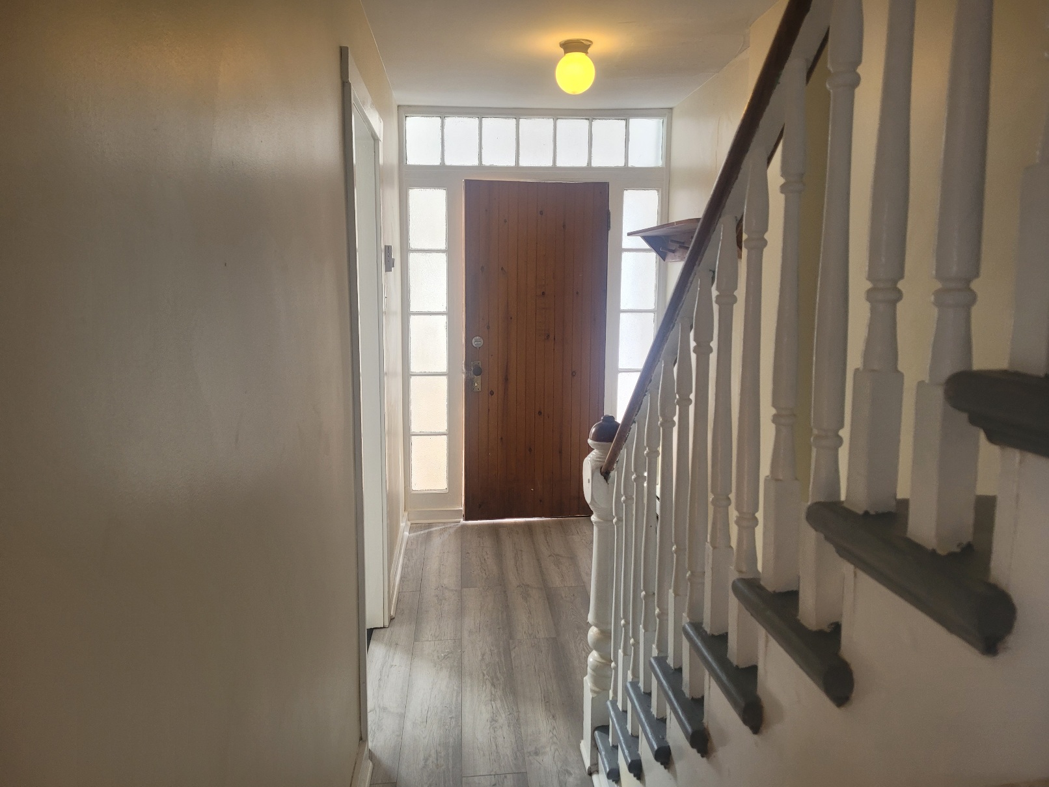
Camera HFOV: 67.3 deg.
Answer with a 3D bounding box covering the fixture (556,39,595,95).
[{"bbox_3d":[0.204,-1.300,3.151,0.156,0.200,0.156,0,8,-4],"label":"fixture"}]

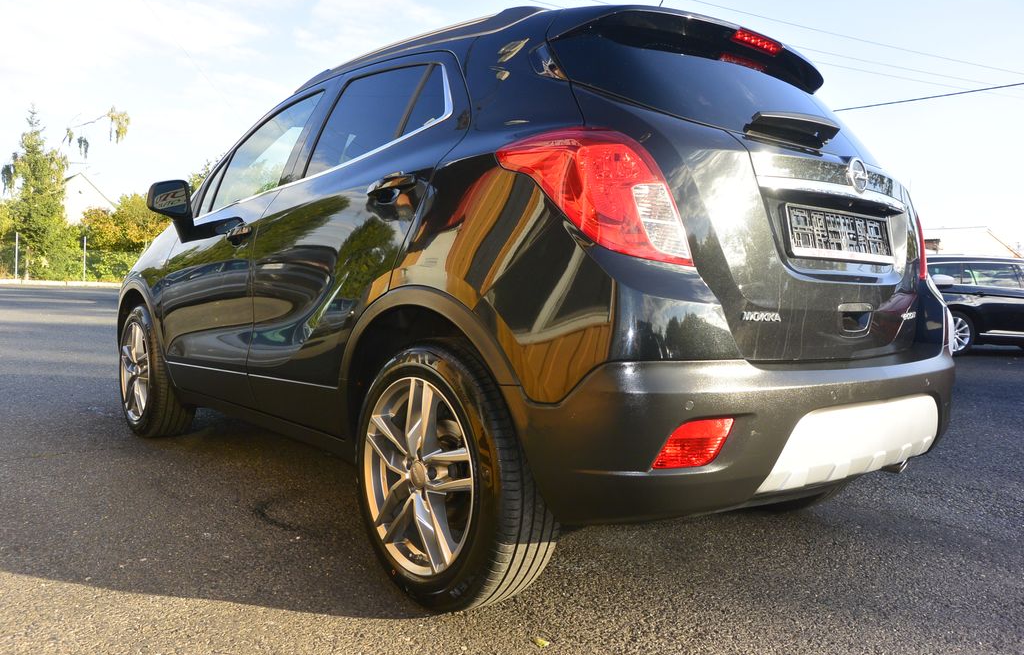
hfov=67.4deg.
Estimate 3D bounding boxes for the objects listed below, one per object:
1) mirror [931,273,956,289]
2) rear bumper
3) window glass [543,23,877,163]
[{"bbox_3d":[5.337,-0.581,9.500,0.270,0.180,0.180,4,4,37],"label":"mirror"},{"bbox_3d":[0.785,0.216,2.068,1.760,0.380,0.470,-1,4,-40],"label":"rear bumper"},{"bbox_3d":[0.696,-0.602,2.151,1.200,0.440,0.140,-1,-36,-40],"label":"window glass"}]

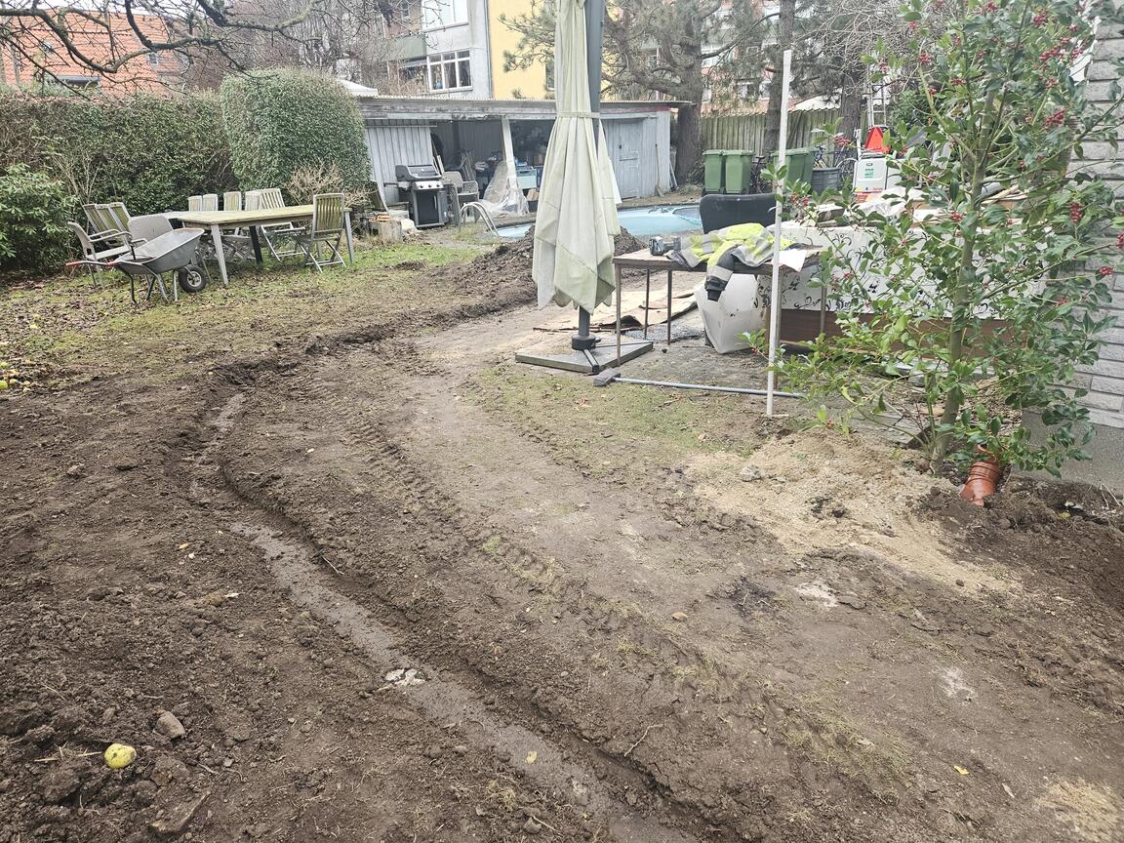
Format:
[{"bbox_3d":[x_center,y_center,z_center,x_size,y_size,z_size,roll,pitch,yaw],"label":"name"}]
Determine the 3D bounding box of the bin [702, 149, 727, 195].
[{"bbox_3d":[4.087,-6.457,19.424,0.580,1.070,0.730,13,25,33],"label":"bin"}]

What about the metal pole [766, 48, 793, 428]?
[{"bbox_3d":[1.136,-0.901,3.922,0.035,1.881,0.033,-3,21,0],"label":"metal pole"}]

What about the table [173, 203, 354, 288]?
[{"bbox_3d":[-3.746,-2.291,9.614,1.130,0.740,1.822,18,29,42],"label":"table"}]

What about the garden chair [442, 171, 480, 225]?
[{"bbox_3d":[-1.945,-4.290,14.381,0.560,0.900,0.580,-20,27,-39],"label":"garden chair"}]

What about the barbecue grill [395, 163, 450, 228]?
[{"bbox_3d":[-2.692,-4.325,14.244,0.800,1.120,0.620,-17,25,-33],"label":"barbecue grill"}]

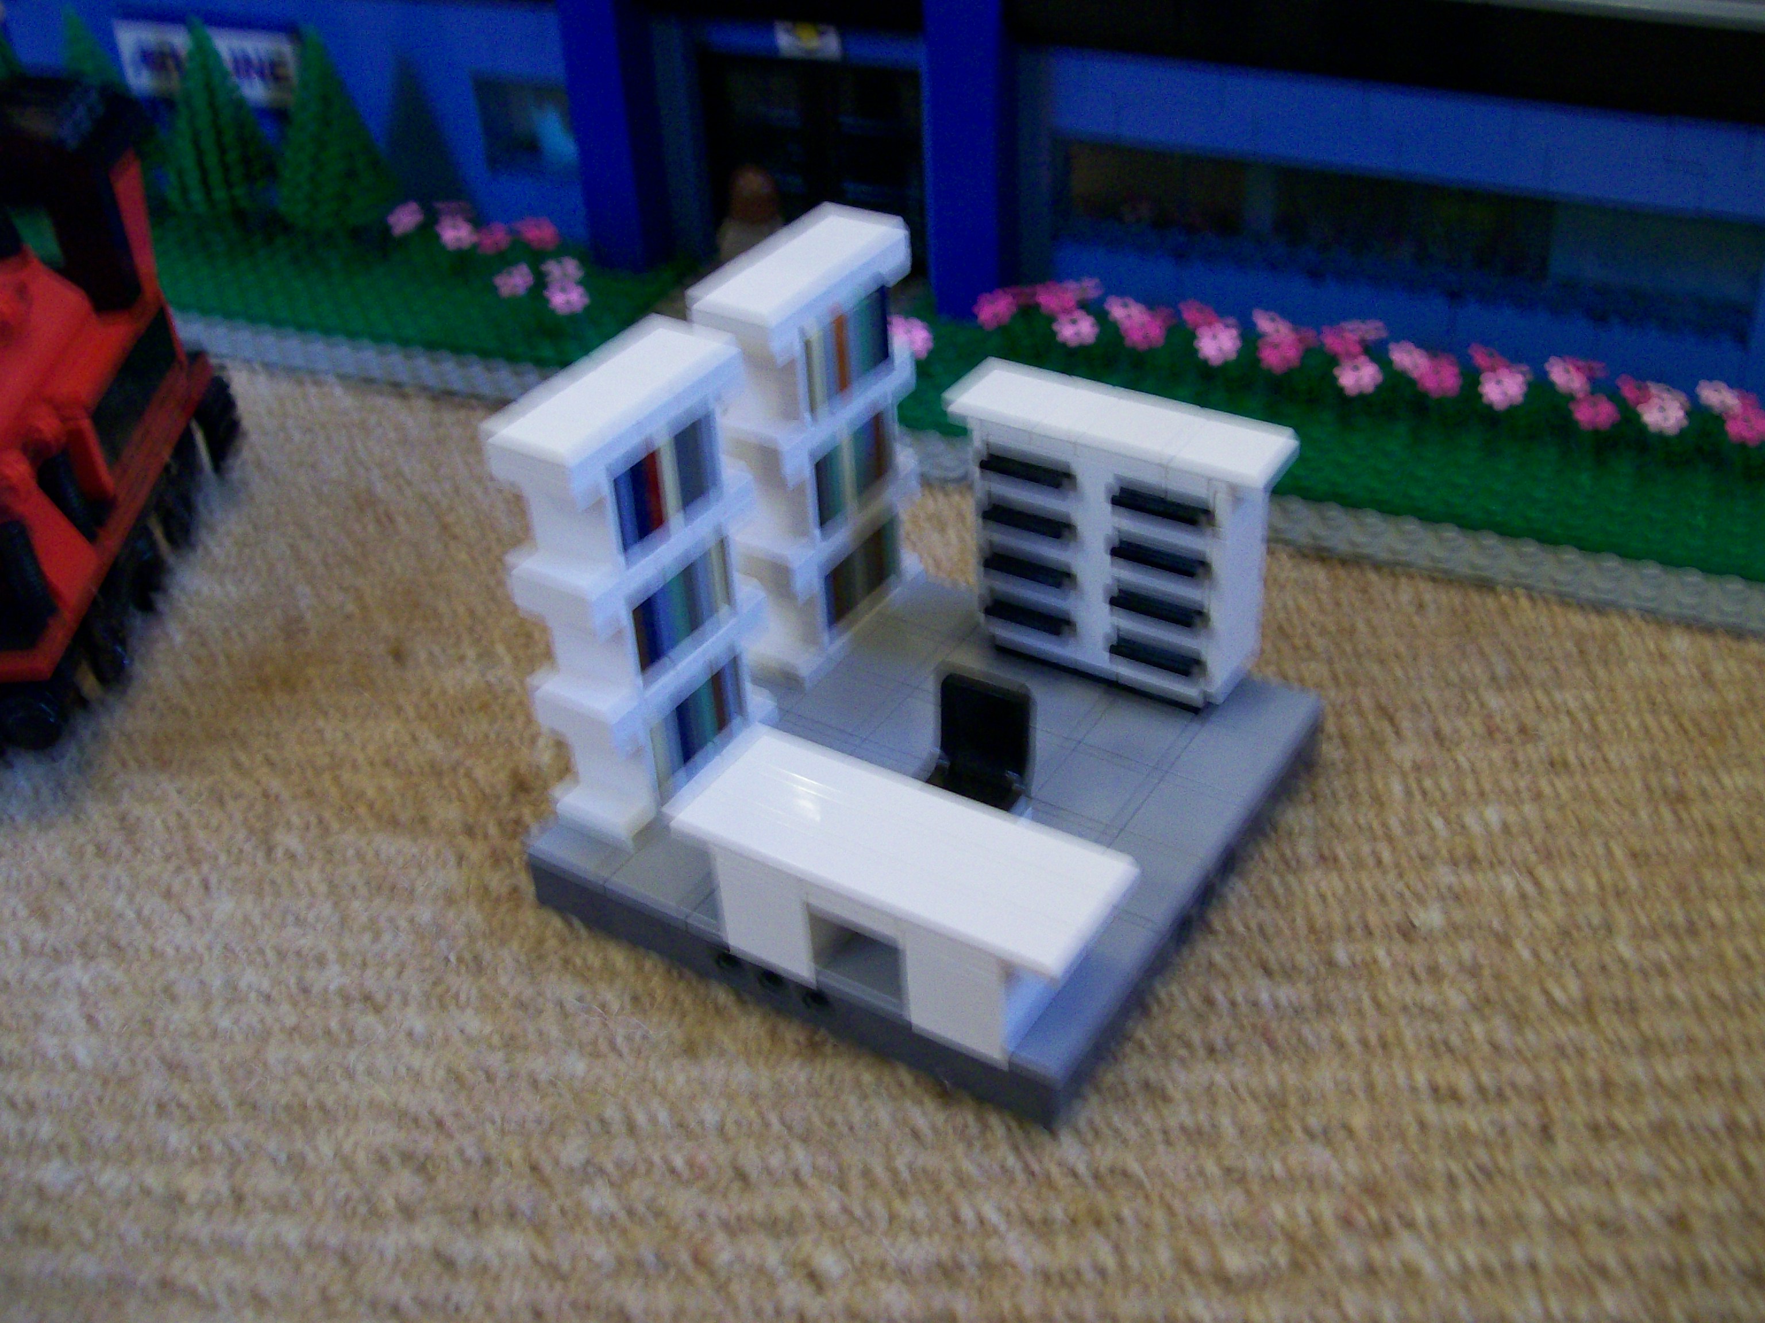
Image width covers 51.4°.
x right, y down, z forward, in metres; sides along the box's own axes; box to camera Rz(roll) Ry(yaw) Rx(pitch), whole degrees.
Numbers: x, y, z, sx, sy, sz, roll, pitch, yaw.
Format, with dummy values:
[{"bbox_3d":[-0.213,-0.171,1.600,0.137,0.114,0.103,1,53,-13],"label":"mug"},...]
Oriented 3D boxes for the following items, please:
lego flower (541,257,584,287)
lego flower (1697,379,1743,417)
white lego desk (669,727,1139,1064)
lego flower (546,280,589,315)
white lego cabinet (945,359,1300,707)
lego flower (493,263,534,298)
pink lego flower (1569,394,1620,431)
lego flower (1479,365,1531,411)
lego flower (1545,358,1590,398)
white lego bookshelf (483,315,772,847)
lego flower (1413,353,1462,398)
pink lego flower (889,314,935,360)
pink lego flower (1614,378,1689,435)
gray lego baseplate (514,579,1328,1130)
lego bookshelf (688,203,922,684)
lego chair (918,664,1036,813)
[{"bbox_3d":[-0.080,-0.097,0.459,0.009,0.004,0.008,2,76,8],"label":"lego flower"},{"bbox_3d":[0.169,-0.053,0.371,0.009,0.006,0.009,13,39,21],"label":"lego flower"},{"bbox_3d":[0.003,0.034,0.268,0.064,0.022,0.024,18,41,27],"label":"white lego desk"},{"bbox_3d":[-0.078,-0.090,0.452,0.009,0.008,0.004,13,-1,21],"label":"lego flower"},{"bbox_3d":[0.039,-0.022,0.319,0.056,0.045,0.019,18,41,27],"label":"white lego cabinet"},{"bbox_3d":[-0.093,-0.096,0.460,0.004,0.008,0.009,20,14,-45],"label":"lego flower"},{"bbox_3d":[0.146,-0.051,0.375,0.009,0.006,0.009,13,39,21],"label":"pink lego flower"},{"bbox_3d":[0.130,-0.057,0.385,0.009,0.006,0.009,13,39,21],"label":"lego flower"},{"bbox_3d":[0.142,-0.059,0.381,0.009,0.006,0.009,13,39,21],"label":"lego flower"},{"bbox_3d":[-0.037,-0.011,0.287,0.016,0.070,0.040,18,41,27],"label":"white lego bookshelf"},{"bbox_3d":[0.120,-0.061,0.395,0.009,0.008,0.004,9,-2,17],"label":"lego flower"},{"bbox_3d":[0.006,-0.072,0.410,0.009,0.006,0.009,13,39,21],"label":"pink lego flower"},{"bbox_3d":[0.160,-0.053,0.381,0.013,0.009,0.009,13,39,21],"label":"pink lego flower"},{"bbox_3d":[0.009,0.015,0.301,0.096,0.032,0.096,18,41,27],"label":"gray lego baseplate"},{"bbox_3d":[-0.011,-0.036,0.319,0.016,0.070,0.040,18,41,27],"label":"lego bookshelf"},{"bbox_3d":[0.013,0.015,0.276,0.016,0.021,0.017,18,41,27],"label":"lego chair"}]

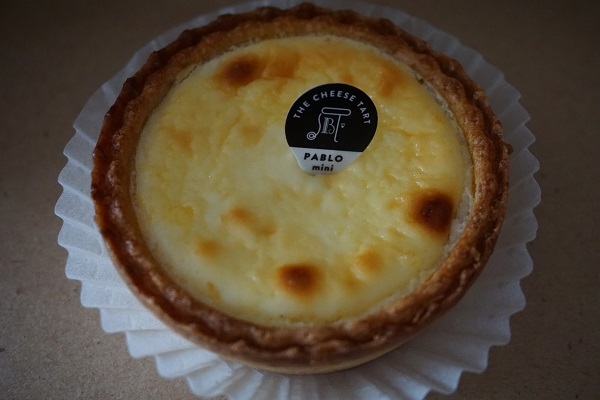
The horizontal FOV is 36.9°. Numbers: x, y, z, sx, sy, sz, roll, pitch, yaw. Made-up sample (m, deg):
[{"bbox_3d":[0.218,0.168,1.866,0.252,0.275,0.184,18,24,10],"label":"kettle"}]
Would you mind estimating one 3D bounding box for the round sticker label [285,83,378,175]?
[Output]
[{"bbox_3d":[0.005,-0.012,0.161,0.017,0.020,0.001,4,35,-12],"label":"round sticker label"}]

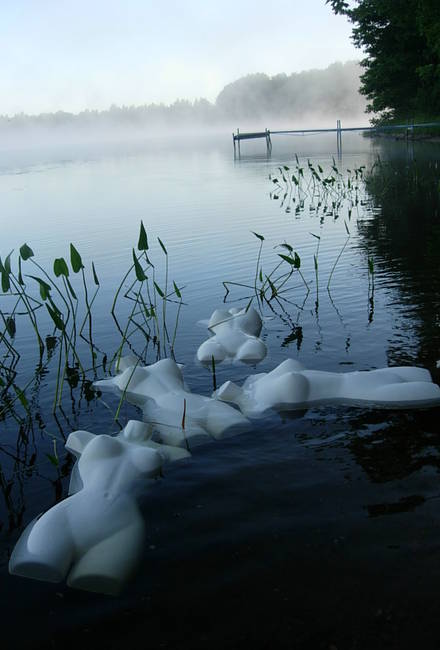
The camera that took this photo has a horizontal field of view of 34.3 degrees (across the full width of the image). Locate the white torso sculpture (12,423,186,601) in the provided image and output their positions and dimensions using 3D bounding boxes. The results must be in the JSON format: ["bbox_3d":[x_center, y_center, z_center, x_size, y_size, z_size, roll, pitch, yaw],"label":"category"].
[{"bbox_3d":[-0.340,0.519,2.213,0.440,0.240,0.860,6,23,5],"label":"white torso sculpture"}]

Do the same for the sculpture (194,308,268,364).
[{"bbox_3d":[0.073,0.057,3.603,0.440,0.240,0.860,-3,16,4],"label":"sculpture"}]

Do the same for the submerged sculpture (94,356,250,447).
[{"bbox_3d":[-0.213,0.290,2.809,0.440,0.240,0.860,-9,22,-28],"label":"submerged sculpture"}]

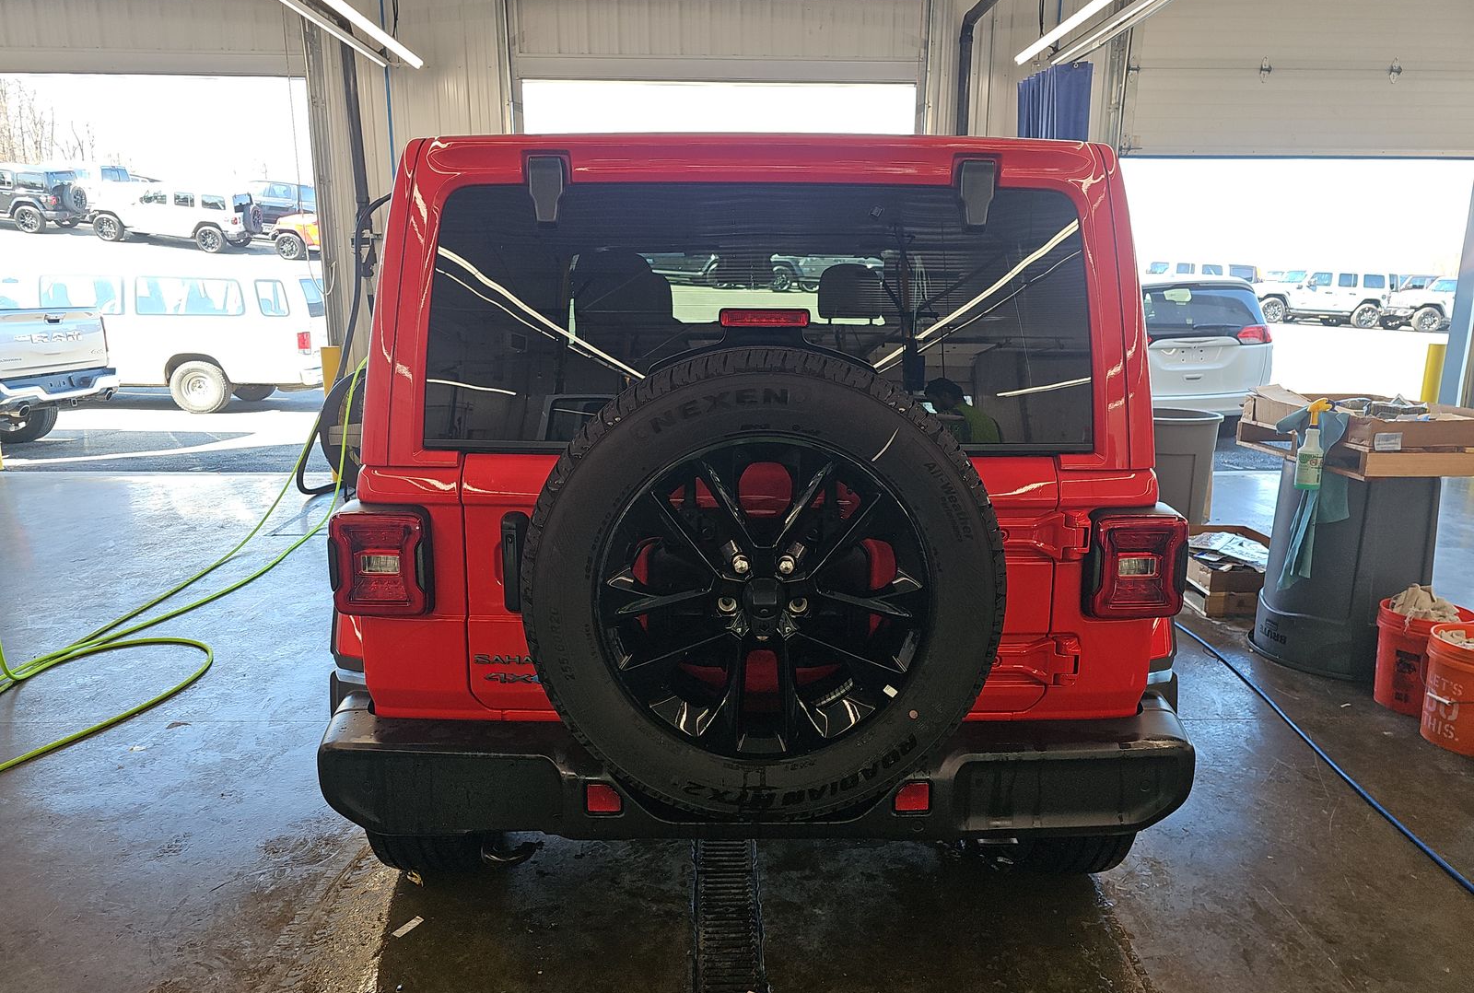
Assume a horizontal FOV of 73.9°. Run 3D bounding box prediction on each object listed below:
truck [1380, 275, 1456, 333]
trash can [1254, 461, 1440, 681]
[{"bbox_3d":[24.089,-6.333,32.674,4.750,1.850,1.890,3,13,-2],"label":"truck"},{"bbox_3d":[2.508,0.263,4.024,0.630,0.810,0.630,0,12,0],"label":"trash can"}]

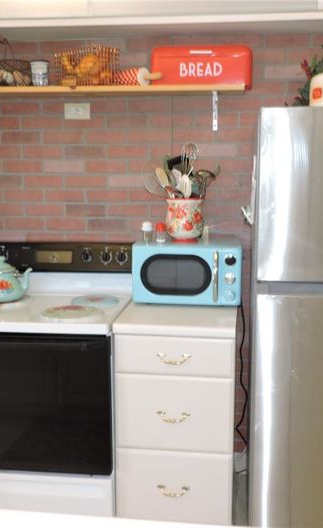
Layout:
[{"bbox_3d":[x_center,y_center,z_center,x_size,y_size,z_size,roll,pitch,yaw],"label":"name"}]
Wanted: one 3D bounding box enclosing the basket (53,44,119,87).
[{"bbox_3d":[-0.331,-0.864,2.725,0.275,0.160,0.150,3,8,24],"label":"basket"}]

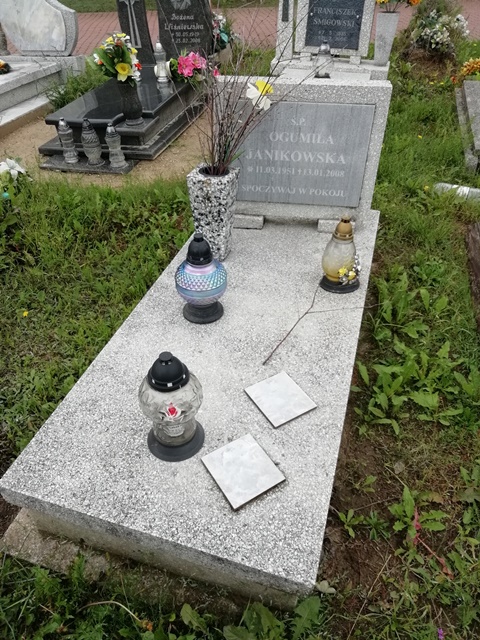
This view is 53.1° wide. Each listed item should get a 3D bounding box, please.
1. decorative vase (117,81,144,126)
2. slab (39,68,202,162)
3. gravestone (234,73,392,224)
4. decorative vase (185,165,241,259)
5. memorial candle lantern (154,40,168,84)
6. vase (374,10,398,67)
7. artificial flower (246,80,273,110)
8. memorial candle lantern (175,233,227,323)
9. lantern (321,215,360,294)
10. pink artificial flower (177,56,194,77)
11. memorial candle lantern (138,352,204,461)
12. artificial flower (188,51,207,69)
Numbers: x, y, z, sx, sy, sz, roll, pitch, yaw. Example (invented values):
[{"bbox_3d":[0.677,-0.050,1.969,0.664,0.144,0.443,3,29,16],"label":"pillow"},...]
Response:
[{"bbox_3d":[-0.783,-1.588,3.517,0.145,0.274,0.145,-7,39,-9],"label":"decorative vase"},{"bbox_3d":[-0.849,-1.845,4.109,0.874,0.297,1.747,8,39,11],"label":"slab"},{"bbox_3d":[0.242,-0.694,2.004,0.657,0.557,0.083,3,41,3],"label":"gravestone"},{"bbox_3d":[-0.098,-0.409,1.893,0.156,0.359,0.143,9,40,10],"label":"decorative vase"},{"bbox_3d":[-0.620,-2.054,3.820,0.093,0.291,0.093,1,39,-1],"label":"memorial candle lantern"},{"bbox_3d":[1.190,-2.310,3.940,0.170,0.355,0.170,11,39,13],"label":"vase"},{"bbox_3d":[0.067,-0.775,1.660,0.060,0.095,0.095,-42,52,-21],"label":"artificial flower"},{"bbox_3d":[-0.127,-0.146,1.591,0.170,0.293,0.170,-3,38,-4],"label":"memorial candle lantern"},{"bbox_3d":[0.376,-0.250,1.748,0.152,0.267,0.152,0,38,0],"label":"lantern"},{"bbox_3d":[-0.467,-2.181,4.120,0.140,0.140,0.090,-10,39,-12],"label":"pink artificial flower"},{"bbox_3d":[-0.164,0.195,1.164,0.150,0.287,0.150,-7,39,-9],"label":"memorial candle lantern"},{"bbox_3d":[-0.338,-2.070,3.820,0.125,0.120,0.090,-3,39,-5],"label":"artificial flower"}]

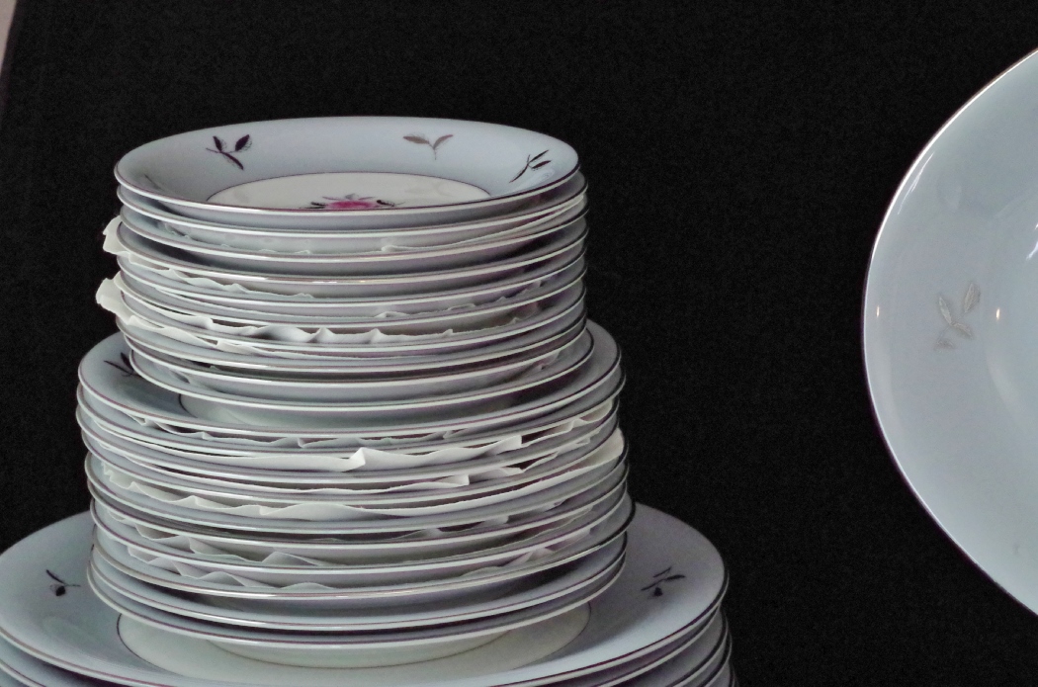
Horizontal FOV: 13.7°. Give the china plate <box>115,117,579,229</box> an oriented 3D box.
[{"bbox_3d":[-0.060,-0.054,1.517,0.163,0.019,0.163,0,14,0],"label":"china plate"}]

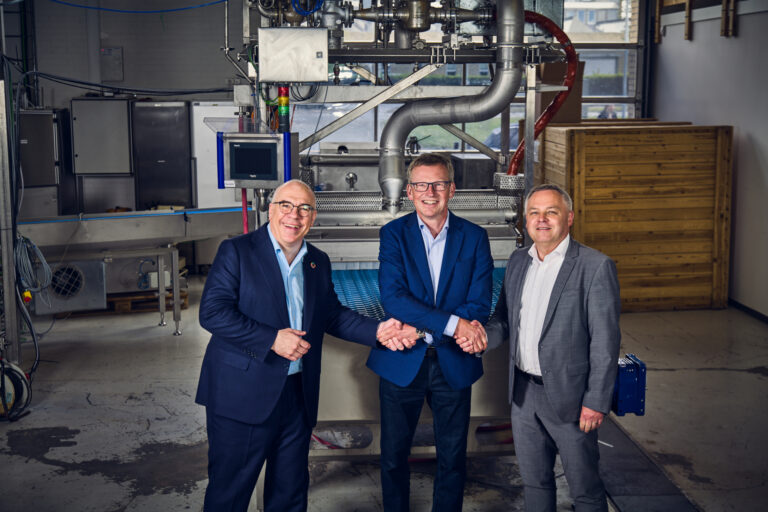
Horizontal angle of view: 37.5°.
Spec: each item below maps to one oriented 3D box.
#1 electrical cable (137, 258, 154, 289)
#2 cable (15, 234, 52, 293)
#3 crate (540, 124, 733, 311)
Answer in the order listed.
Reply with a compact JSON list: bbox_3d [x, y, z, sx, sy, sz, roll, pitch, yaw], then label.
[{"bbox_3d":[-2.183,0.170,10.350,0.160,0.280,0.090,-1,9,-5],"label":"electrical cable"},{"bbox_3d":[-2.510,0.055,8.100,0.255,0.410,0.180,-1,9,-5],"label":"cable"},{"bbox_3d":[2.353,-0.378,10.650,1.520,1.680,0.880,-2,9,-5],"label":"crate"}]

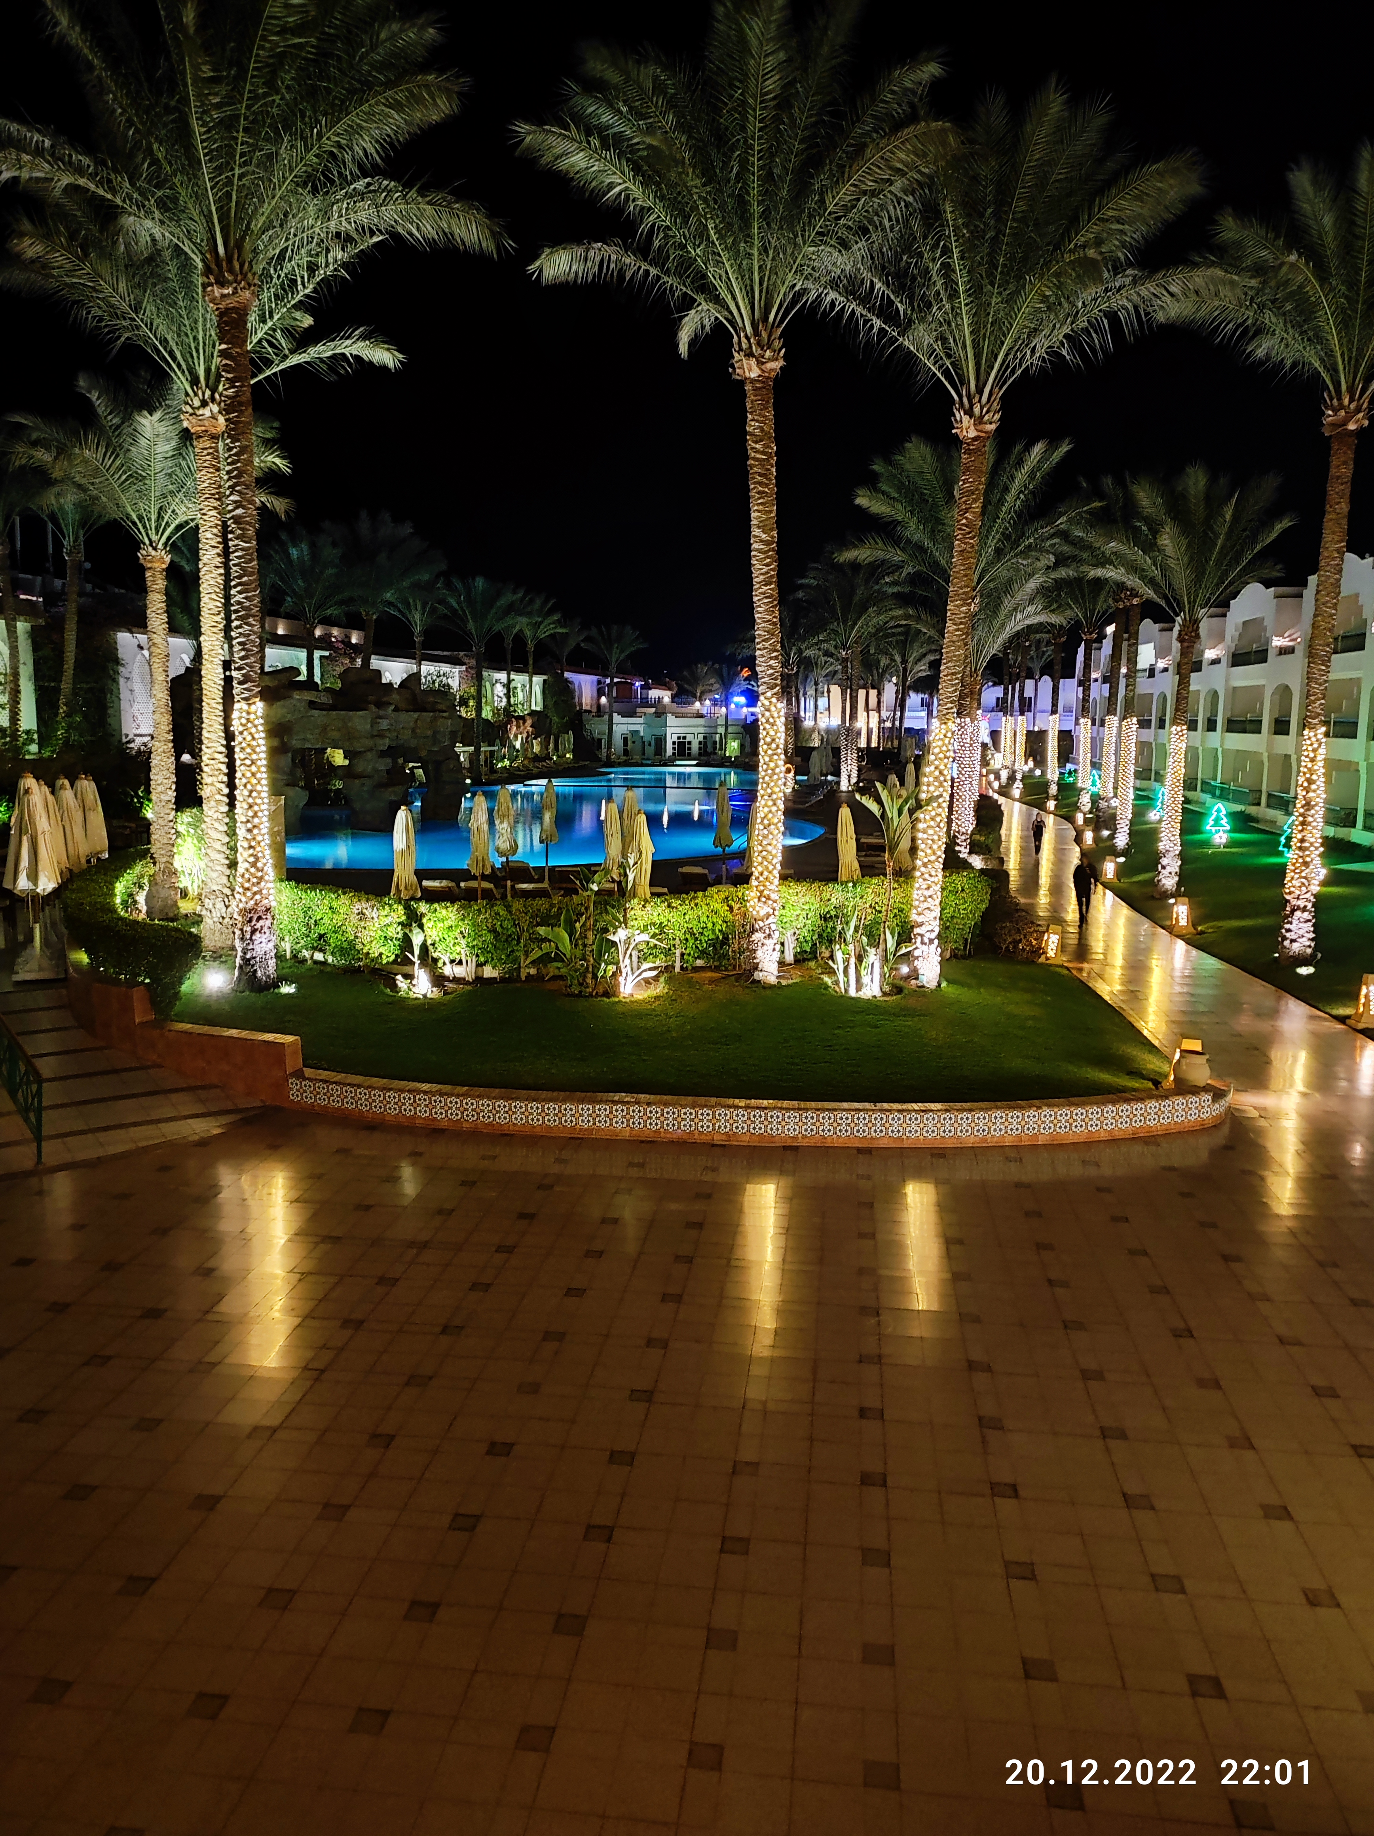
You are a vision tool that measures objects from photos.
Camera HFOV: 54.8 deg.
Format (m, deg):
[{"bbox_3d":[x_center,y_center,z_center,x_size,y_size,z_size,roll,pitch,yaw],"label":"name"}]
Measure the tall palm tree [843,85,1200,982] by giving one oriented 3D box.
[{"bbox_3d":[5.025,-5.799,21.312,5.762,14.030,5.762,1,9,0],"label":"tall palm tree"}]

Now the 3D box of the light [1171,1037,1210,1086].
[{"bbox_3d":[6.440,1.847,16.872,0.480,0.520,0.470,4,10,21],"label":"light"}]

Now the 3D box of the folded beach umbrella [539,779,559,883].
[{"bbox_3d":[-3.479,-2.150,33.552,0.480,2.772,0.480,1,8,0],"label":"folded beach umbrella"}]

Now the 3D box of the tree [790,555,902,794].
[{"bbox_3d":[8.895,-13.349,73.810,5.900,12.642,5.900,2,9,7],"label":"tree"}]

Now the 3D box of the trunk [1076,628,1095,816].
[{"bbox_3d":[21.419,-10.431,70.994,0.580,9.598,0.580,3,9,16],"label":"trunk"}]

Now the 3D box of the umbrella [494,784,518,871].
[{"bbox_3d":[-4.049,-1.734,29.591,0.500,2.450,0.500,0,9,-8],"label":"umbrella"}]

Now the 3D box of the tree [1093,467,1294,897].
[{"bbox_3d":[13.320,-6.261,35.821,5.582,11.418,5.582,1,9,0],"label":"tree"}]

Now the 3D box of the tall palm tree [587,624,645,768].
[{"bbox_3d":[-6.408,-20.092,119.259,5.520,12.359,5.520,1,9,0],"label":"tall palm tree"}]

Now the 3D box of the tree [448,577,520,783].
[{"bbox_3d":[-13.782,-15.796,88.665,5.500,13.642,5.500,1,8,0],"label":"tree"}]

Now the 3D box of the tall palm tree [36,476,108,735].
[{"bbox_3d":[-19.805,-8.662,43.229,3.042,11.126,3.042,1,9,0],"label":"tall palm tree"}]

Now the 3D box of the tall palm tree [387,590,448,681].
[{"bbox_3d":[-17.323,-15.074,85.743,4.237,11.972,4.237,1,9,0],"label":"tall palm tree"}]

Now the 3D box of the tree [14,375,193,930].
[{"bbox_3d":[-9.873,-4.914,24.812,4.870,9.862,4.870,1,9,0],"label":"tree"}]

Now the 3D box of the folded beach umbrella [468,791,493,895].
[{"bbox_3d":[-4.473,-1.415,28.810,0.550,2.683,0.550,1,8,0],"label":"folded beach umbrella"}]

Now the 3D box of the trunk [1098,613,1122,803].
[{"bbox_3d":[19.278,-8.887,60.325,0.580,9.749,0.580,3,9,17],"label":"trunk"}]

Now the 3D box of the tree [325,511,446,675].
[{"bbox_3d":[-13.406,-11.521,58.959,5.200,12.586,5.200,-1,9,-13],"label":"tree"}]

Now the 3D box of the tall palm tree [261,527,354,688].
[{"bbox_3d":[-20.529,-13.932,72.777,5.600,14.457,5.600,1,8,0],"label":"tall palm tree"}]

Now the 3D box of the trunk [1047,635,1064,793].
[{"bbox_3d":[22.900,-12.432,82.335,0.580,10.130,0.580,3,9,15],"label":"trunk"}]

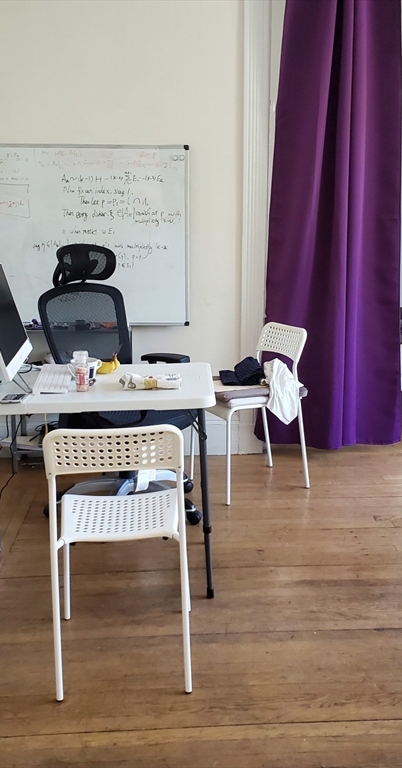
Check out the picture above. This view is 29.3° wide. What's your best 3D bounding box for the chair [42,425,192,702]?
[{"bbox_3d":[-0.234,0.457,2.322,0.420,0.775,0.485,-1,12,-4],"label":"chair"}]

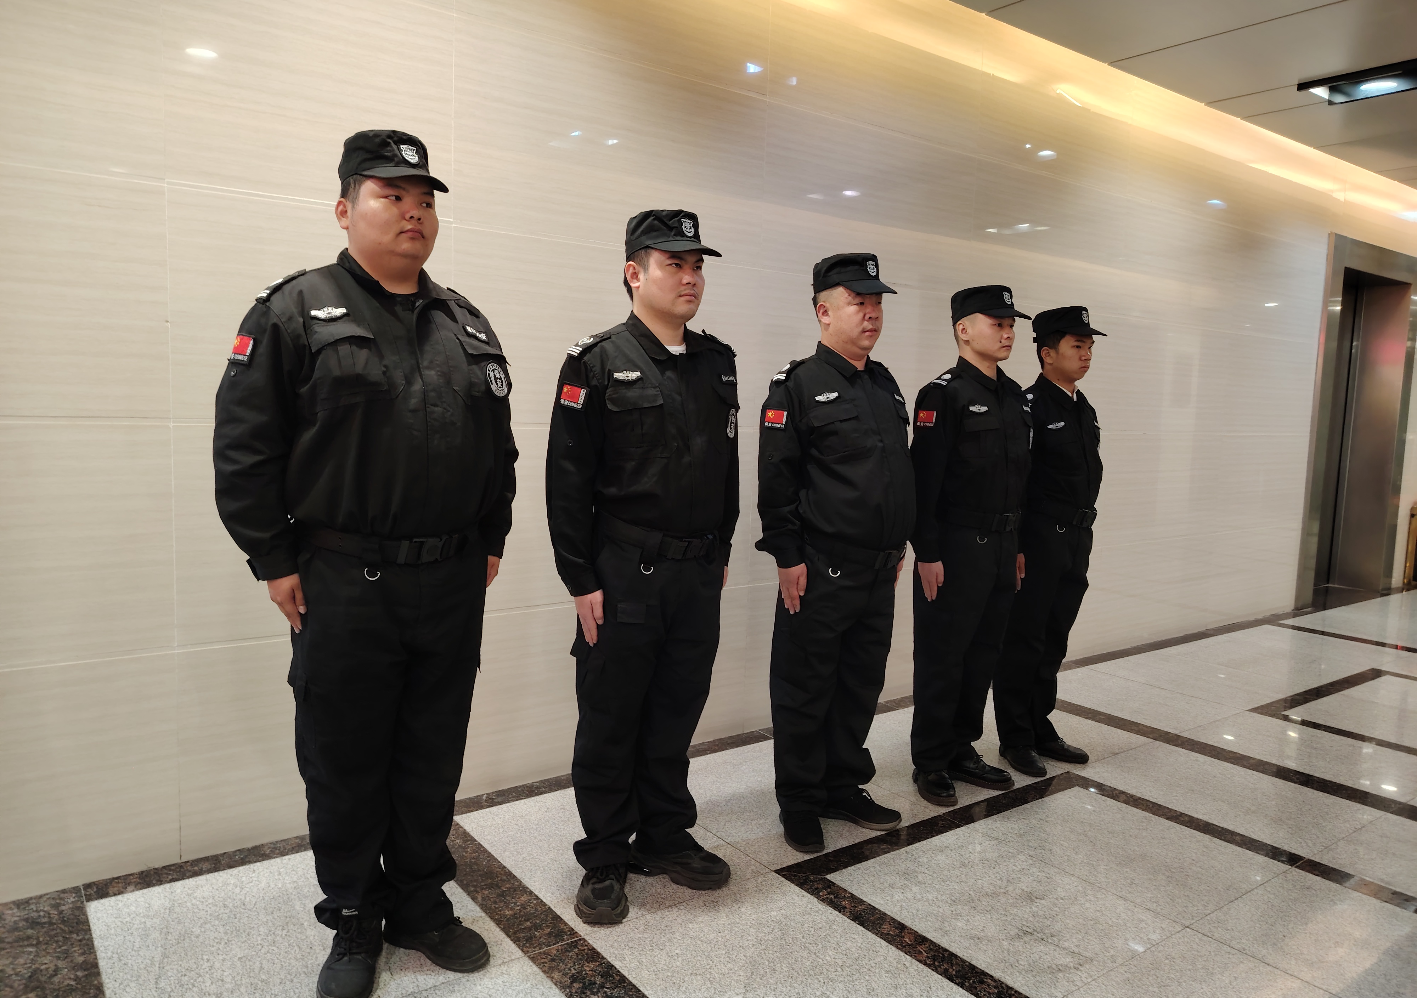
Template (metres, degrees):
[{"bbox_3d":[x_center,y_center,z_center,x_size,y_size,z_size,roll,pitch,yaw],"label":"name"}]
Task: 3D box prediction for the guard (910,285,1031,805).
[{"bbox_3d":[0.915,0.121,3.446,0.530,1.670,0.330,-2,8,-36],"label":"guard"}]

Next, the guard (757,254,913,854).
[{"bbox_3d":[0.407,0.132,3.056,0.560,1.705,0.370,-2,8,-36],"label":"guard"}]

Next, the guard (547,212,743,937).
[{"bbox_3d":[-0.159,0.151,2.636,0.560,1.795,0.370,-2,8,-36],"label":"guard"}]

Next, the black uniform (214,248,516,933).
[{"bbox_3d":[-0.745,0.237,2.223,0.650,1.570,0.420,-2,8,-36],"label":"black uniform"}]

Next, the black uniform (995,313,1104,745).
[{"bbox_3d":[1.291,0.138,3.729,0.540,1.695,0.350,-2,8,-36],"label":"black uniform"}]

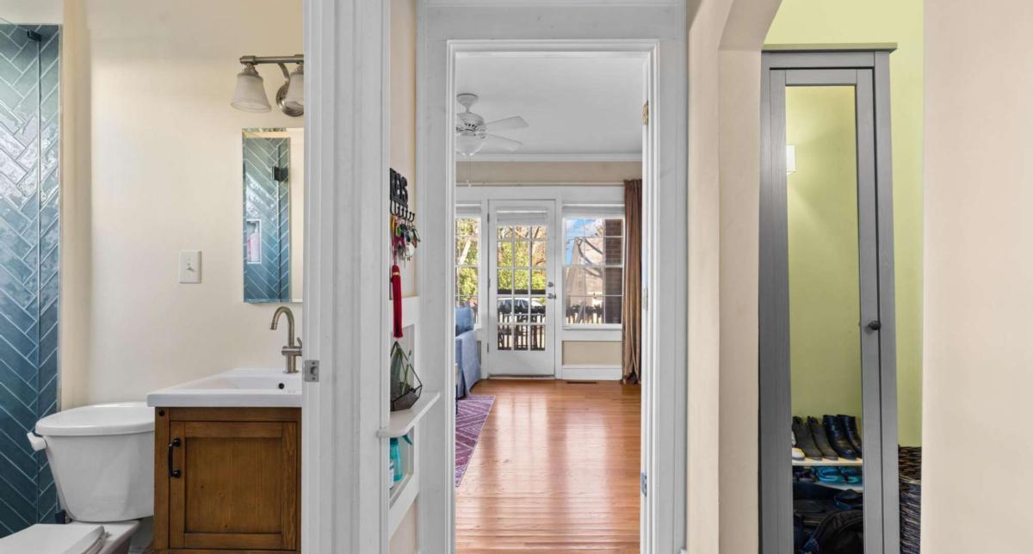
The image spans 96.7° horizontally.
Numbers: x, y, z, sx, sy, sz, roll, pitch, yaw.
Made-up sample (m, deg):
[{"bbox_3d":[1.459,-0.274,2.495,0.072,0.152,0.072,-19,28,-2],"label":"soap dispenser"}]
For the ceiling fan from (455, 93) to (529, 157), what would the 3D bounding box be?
[{"bbox_3d":[-0.400,-1.190,3.600,1.060,0.490,1.060,0,0,0],"label":"ceiling fan"}]

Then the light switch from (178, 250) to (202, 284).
[{"bbox_3d":[-1.160,-0.034,1.632,0.073,0.116,0.015,0,0,0],"label":"light switch"}]

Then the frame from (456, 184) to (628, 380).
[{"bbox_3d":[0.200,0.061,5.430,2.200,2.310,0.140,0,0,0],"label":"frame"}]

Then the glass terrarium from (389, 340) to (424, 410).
[{"bbox_3d":[-0.410,0.337,1.585,0.165,0.225,0.165,0,0,0],"label":"glass terrarium"}]

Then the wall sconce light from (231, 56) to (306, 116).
[{"bbox_3d":[-0.788,-0.637,1.550,0.305,0.210,0.185,0,0,0],"label":"wall sconce light"}]

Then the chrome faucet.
[{"bbox_3d":[-0.775,0.217,1.550,0.095,0.235,0.155,0,0,0],"label":"chrome faucet"}]

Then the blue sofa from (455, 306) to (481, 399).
[{"bbox_3d":[-1.400,0.765,4.930,1.950,0.870,0.880,0,0,0],"label":"blue sofa"}]

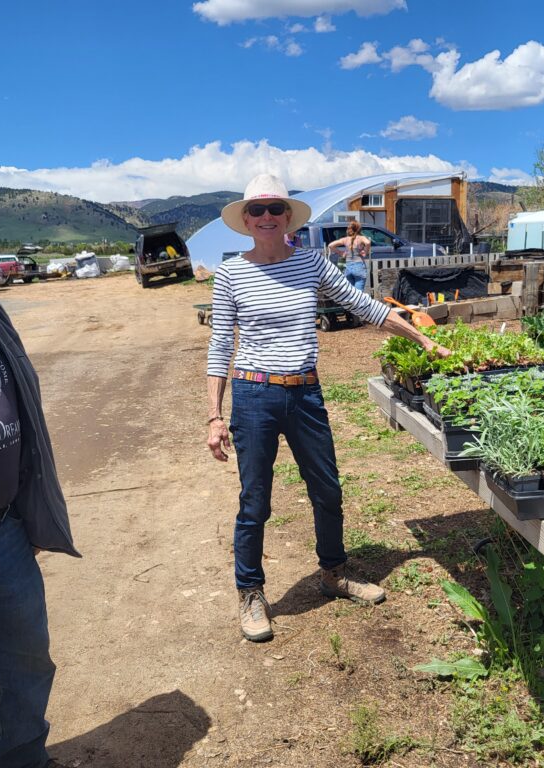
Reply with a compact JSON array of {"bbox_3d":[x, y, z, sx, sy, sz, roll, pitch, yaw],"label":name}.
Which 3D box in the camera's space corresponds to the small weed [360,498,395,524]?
[{"bbox_3d":[0.584,0.711,4.257,0.175,0.070,0.160,0,10,0],"label":"small weed"}]

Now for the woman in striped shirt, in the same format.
[{"bbox_3d":[0.215,0.086,3.047,0.930,1.740,0.500,-1,10,-4],"label":"woman in striped shirt"}]

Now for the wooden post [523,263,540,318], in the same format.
[{"bbox_3d":[3.854,-1.397,11.471,0.200,0.820,0.150,2,10,10],"label":"wooden post"}]

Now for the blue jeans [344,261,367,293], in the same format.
[{"bbox_3d":[1.376,-1.541,12.685,0.380,0.980,0.280,1,10,8],"label":"blue jeans"}]

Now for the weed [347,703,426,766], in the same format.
[{"bbox_3d":[0.340,1.035,2.303,0.225,0.110,0.150,0,10,0],"label":"weed"}]

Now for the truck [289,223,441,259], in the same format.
[{"bbox_3d":[1.669,-3.151,19.770,5.800,1.950,2.000,-2,10,-14],"label":"truck"}]

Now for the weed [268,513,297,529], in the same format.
[{"bbox_3d":[0.057,0.734,4.179,0.145,0.050,0.120,0,10,0],"label":"weed"}]

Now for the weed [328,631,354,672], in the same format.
[{"bbox_3d":[0.249,0.956,2.750,0.090,0.110,0.080,0,10,0],"label":"weed"}]

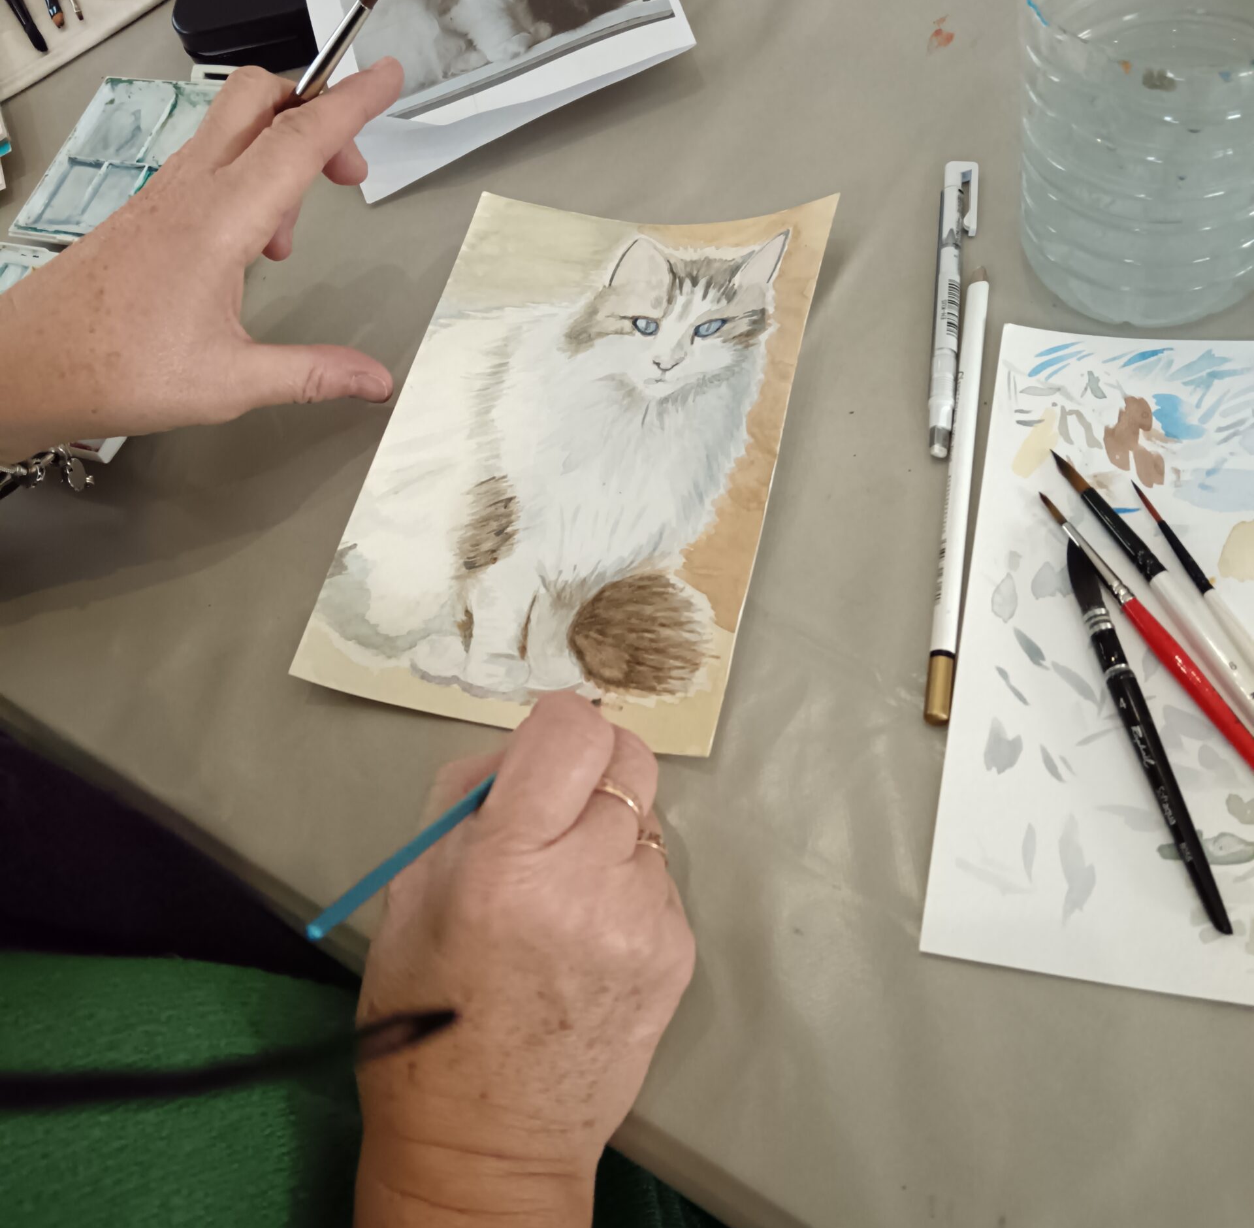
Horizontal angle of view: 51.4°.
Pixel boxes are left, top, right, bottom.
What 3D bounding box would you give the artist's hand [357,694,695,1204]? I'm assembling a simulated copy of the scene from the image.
[{"bbox_3d":[-0.025,0.084,0.357,0.086,0.064,0.142,1,59,14],"label":"artist's hand"}]

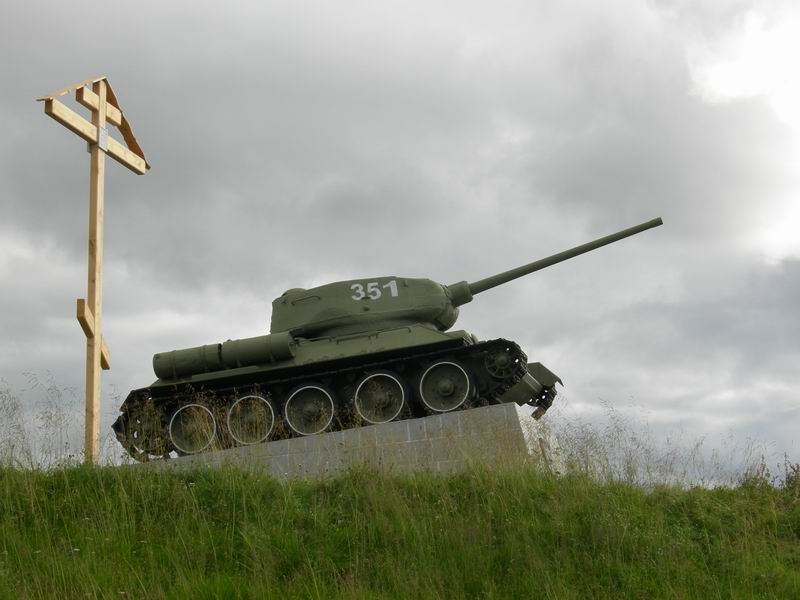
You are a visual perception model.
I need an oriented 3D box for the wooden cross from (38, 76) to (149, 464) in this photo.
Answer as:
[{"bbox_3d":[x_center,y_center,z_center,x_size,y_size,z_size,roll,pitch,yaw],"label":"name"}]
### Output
[{"bbox_3d":[-4.314,-0.439,24.200,0.260,5.744,3.008,-6,-15,17],"label":"wooden cross"}]

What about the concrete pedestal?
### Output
[{"bbox_3d":[-0.622,2.511,24.936,5.625,1.165,2.800,-5,-15,14],"label":"concrete pedestal"}]

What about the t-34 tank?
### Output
[{"bbox_3d":[0.034,0.807,25.187,8.120,2.750,3.000,-10,-16,12],"label":"t-34 tank"}]

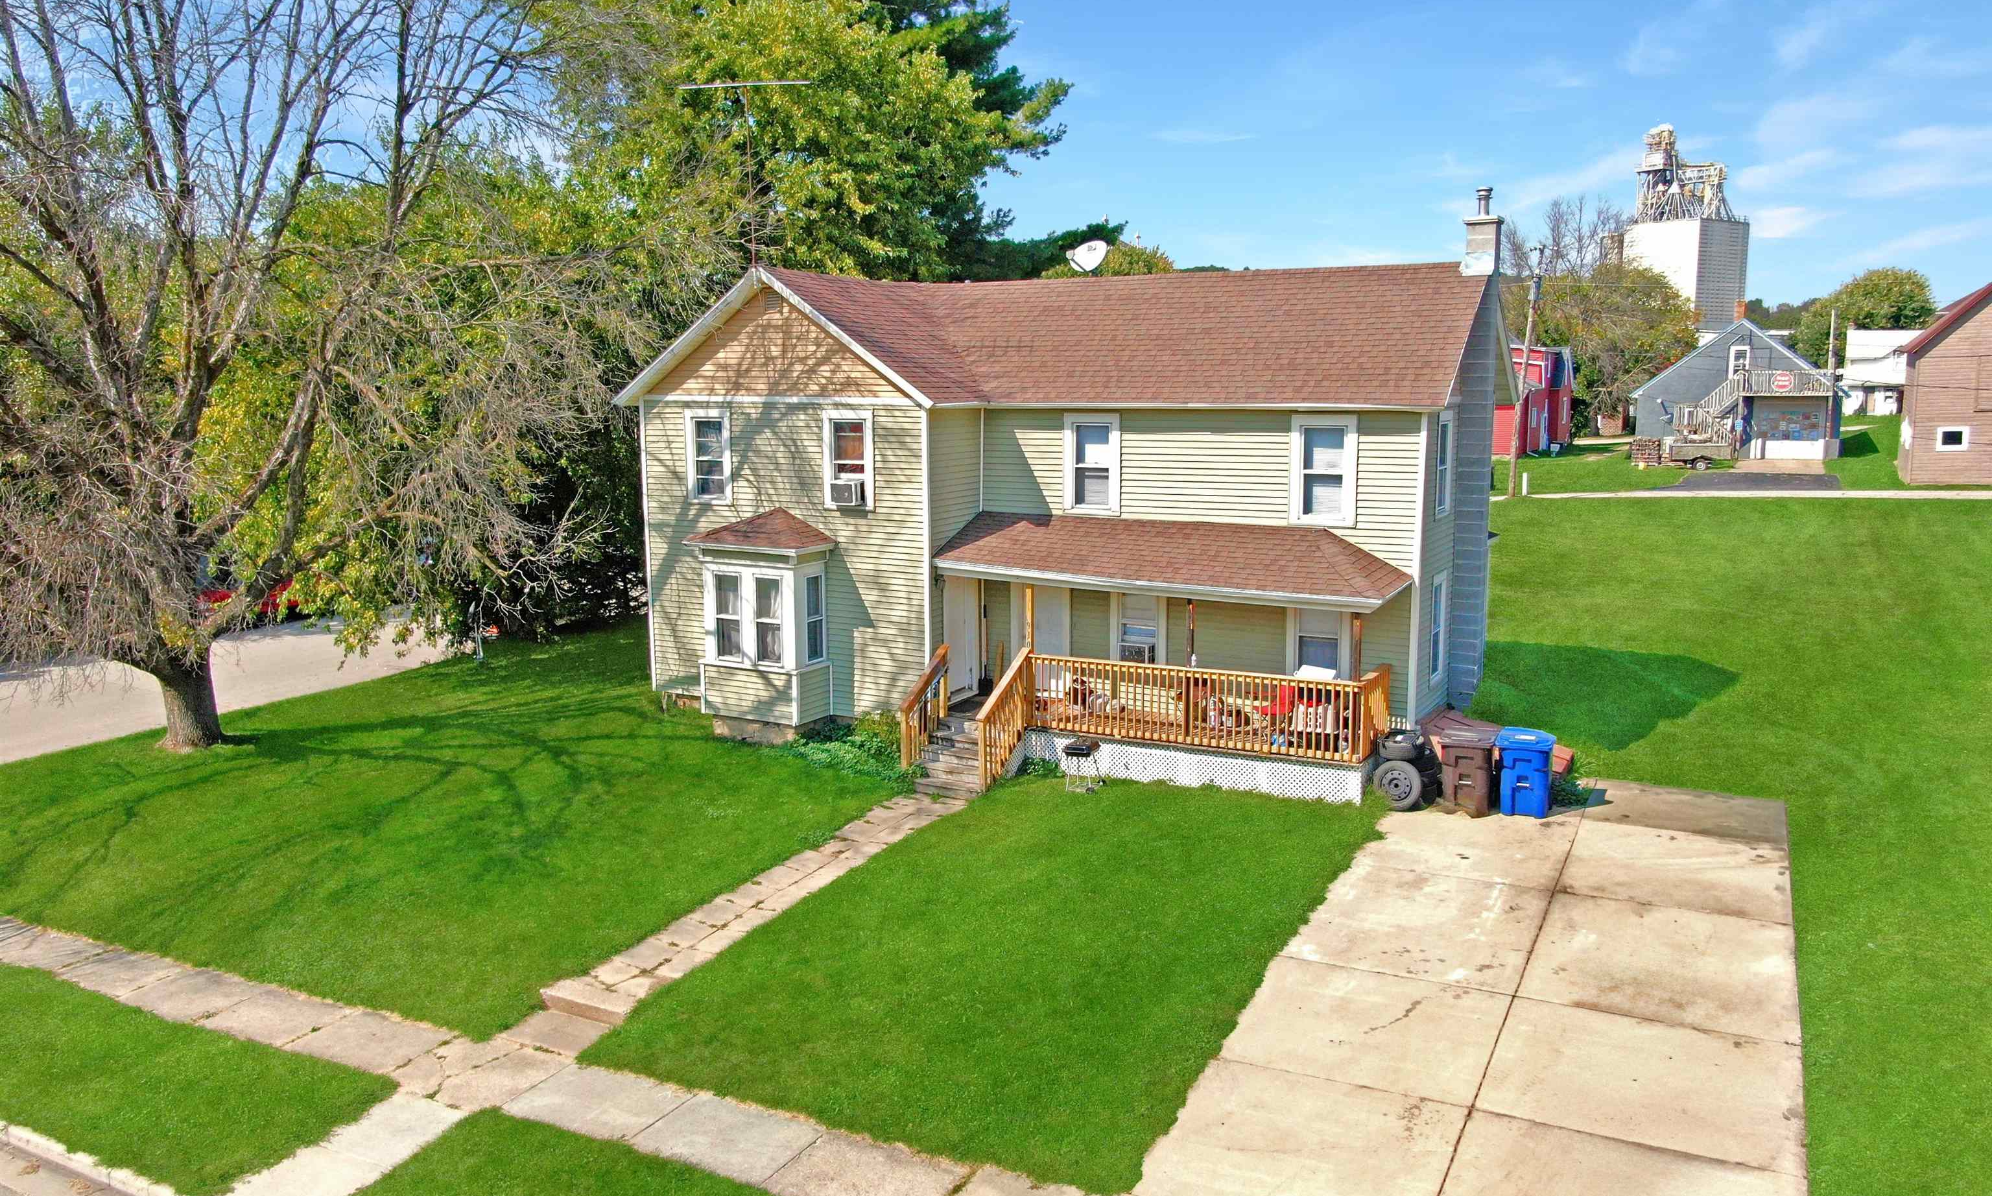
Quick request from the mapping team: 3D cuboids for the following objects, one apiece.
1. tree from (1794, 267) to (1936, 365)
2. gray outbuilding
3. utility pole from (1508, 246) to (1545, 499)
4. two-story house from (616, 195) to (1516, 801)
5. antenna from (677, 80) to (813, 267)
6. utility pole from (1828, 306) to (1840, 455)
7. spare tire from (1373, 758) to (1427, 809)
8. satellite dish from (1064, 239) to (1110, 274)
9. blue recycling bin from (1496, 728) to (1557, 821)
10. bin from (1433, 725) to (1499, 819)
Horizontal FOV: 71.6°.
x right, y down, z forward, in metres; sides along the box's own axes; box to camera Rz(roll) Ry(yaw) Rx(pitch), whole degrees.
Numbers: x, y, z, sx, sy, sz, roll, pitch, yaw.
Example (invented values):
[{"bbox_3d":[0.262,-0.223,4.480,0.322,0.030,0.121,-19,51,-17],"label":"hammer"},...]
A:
[{"bbox_3d":[78.662,-23.592,125.000,13.000,12.523,13.000,5,10,28],"label":"tree"},{"bbox_3d":[35.811,-10.072,66.266,8.800,6.143,9.800,5,10,28],"label":"gray outbuilding"},{"bbox_3d":[18.882,-8.019,49.000,0.600,8.841,0.400,8,10,27],"label":"utility pole"},{"bbox_3d":[1.400,-2.297,23.521,13.051,8.451,9.948,5,10,28],"label":"two-story house"},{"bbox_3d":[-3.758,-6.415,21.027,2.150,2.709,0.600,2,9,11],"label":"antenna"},{"bbox_3d":[36.661,-9.510,60.500,0.300,6.331,0.300,5,10,28],"label":"utility pole"},{"bbox_3d":[5.280,2.421,18.001,0.660,0.660,0.220,4,10,24],"label":"spare tire"},{"bbox_3d":[1.550,-5.895,23.888,0.780,0.650,0.550,8,12,43],"label":"satellite dish"},{"bbox_3d":[6.868,2.240,17.891,0.670,1.030,0.760,4,10,24],"label":"blue recycling bin"},{"bbox_3d":[6.149,2.225,18.008,0.670,1.030,0.760,5,10,28],"label":"bin"}]

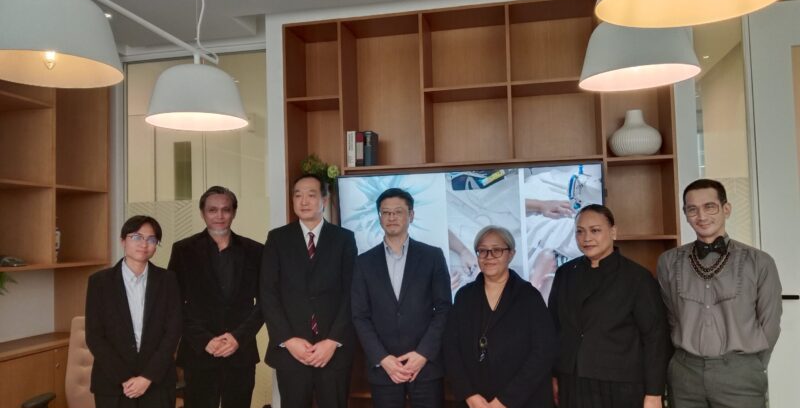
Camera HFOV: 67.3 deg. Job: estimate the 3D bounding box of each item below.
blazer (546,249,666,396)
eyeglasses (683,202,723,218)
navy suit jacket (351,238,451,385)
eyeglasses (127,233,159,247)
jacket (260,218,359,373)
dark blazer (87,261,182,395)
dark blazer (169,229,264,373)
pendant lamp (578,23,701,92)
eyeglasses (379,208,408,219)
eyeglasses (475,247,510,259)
[{"bbox_3d":[0.902,0.502,2.600,0.500,0.605,0.330,-3,-3,29],"label":"blazer"},{"bbox_3d":[1.214,0.022,2.385,0.137,0.043,0.140,-9,-6,38],"label":"eyeglasses"},{"bbox_3d":[0.002,0.515,2.880,0.480,0.665,0.310,-2,-3,3],"label":"navy suit jacket"},{"bbox_3d":[-1.229,0.165,2.840,0.142,0.045,0.140,8,3,-30],"label":"eyeglasses"},{"bbox_3d":[-0.436,0.441,2.880,0.460,0.720,0.300,-2,-3,2],"label":"jacket"},{"bbox_3d":[-1.284,0.591,2.900,0.460,0.625,0.300,0,-3,-26],"label":"dark blazer"},{"bbox_3d":[-0.910,0.471,2.980,0.475,0.670,0.310,0,-3,-21],"label":"dark blazer"},{"bbox_3d":[0.778,-0.517,1.978,0.365,0.223,0.365,-2,-3,0],"label":"pendant lamp"},{"bbox_3d":[-0.014,0.045,2.797,0.138,0.042,0.140,-6,-4,17],"label":"eyeglasses"},{"bbox_3d":[0.404,0.206,2.563,0.134,0.043,0.140,-4,-3,25],"label":"eyeglasses"}]

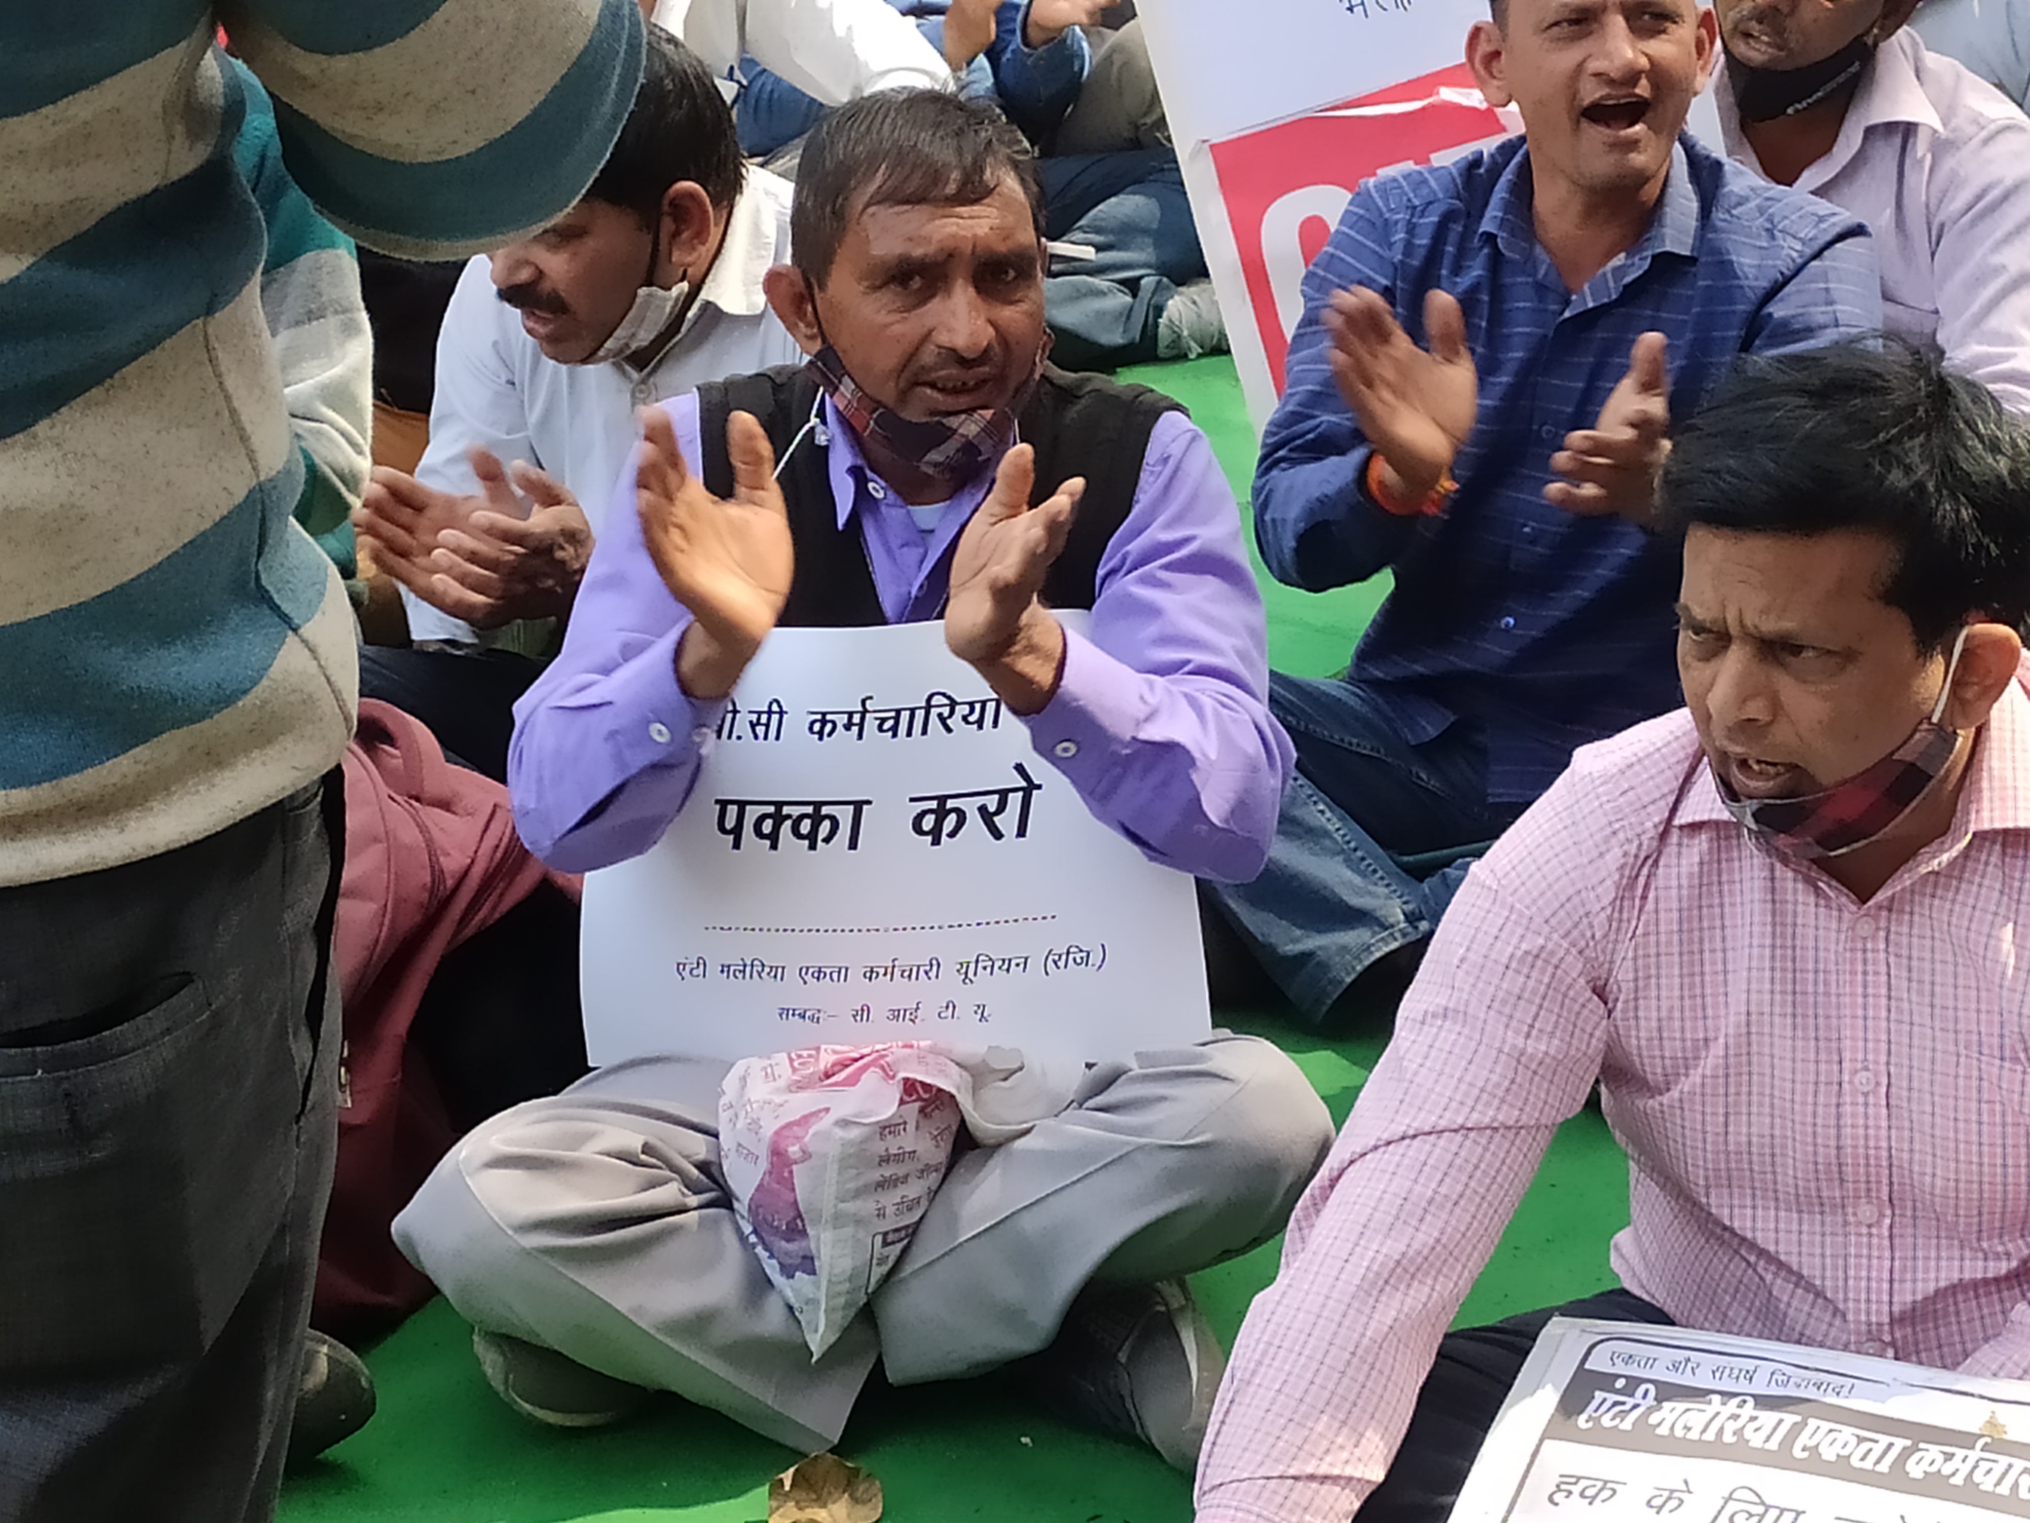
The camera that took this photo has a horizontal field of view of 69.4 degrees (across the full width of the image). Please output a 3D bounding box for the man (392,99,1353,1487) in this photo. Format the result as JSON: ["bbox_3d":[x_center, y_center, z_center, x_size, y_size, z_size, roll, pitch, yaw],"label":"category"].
[{"bbox_3d":[-0.117,0.021,1.115,0.760,0.875,0.640,-5,36,-6],"label":"man"}]

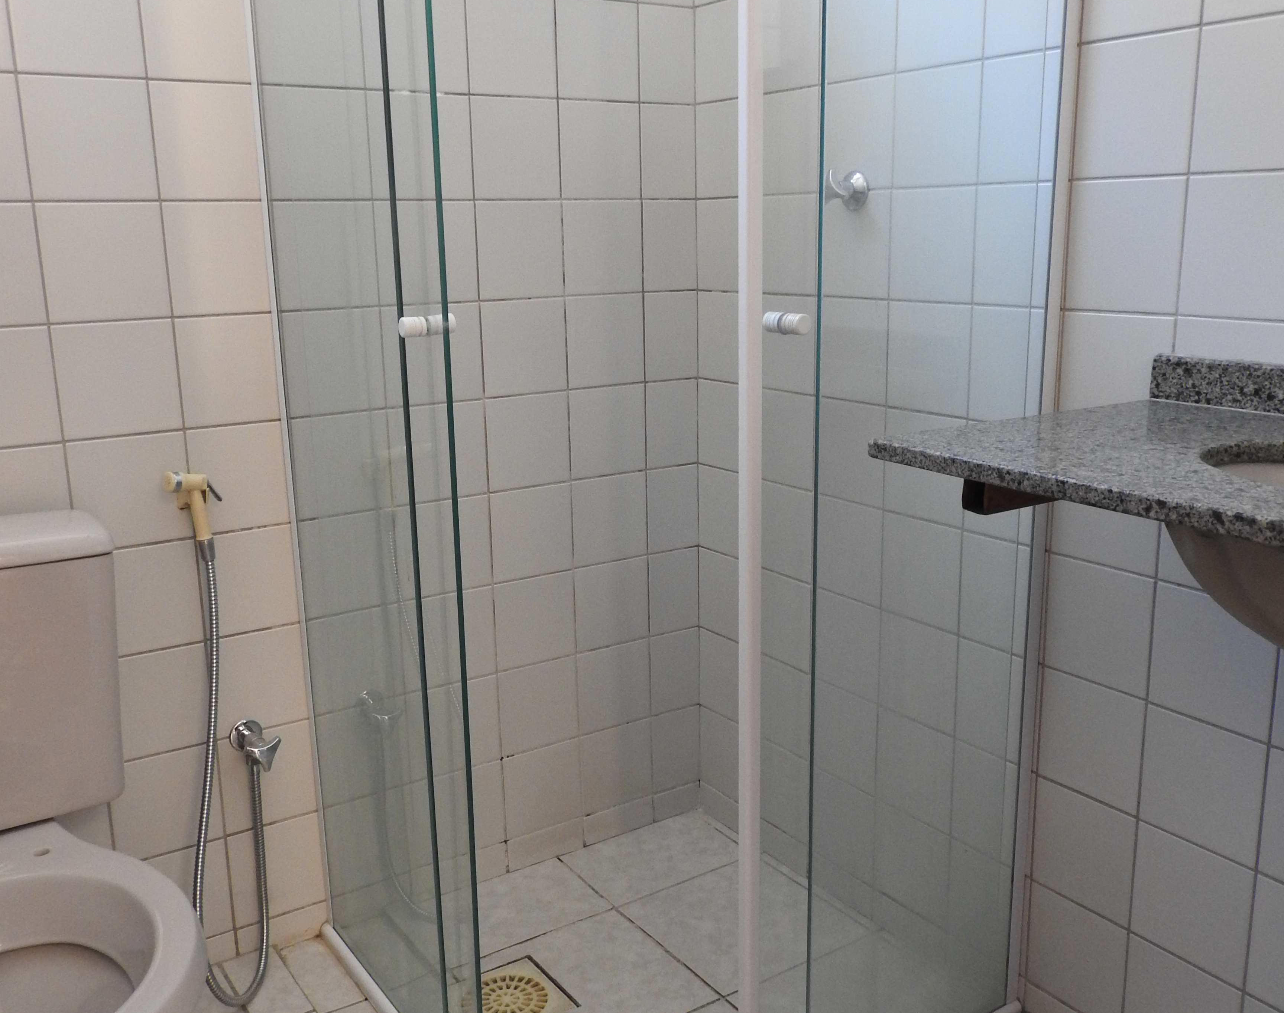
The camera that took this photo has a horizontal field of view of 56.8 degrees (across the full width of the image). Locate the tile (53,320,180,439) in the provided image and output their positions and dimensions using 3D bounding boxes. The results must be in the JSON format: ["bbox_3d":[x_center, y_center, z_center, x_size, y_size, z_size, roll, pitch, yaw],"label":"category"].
[{"bbox_3d":[-0.718,-0.175,1.630,0.153,0.154,0.009,-9,15,-32],"label":"tile"}]

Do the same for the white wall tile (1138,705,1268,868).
[{"bbox_3d":[0.675,0.334,1.430,0.010,0.156,0.154,-9,15,-32],"label":"white wall tile"}]

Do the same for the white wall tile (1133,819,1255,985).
[{"bbox_3d":[0.665,0.478,1.435,0.010,0.152,0.148,-9,15,-32],"label":"white wall tile"}]

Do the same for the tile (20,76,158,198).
[{"bbox_3d":[-0.712,-0.474,1.533,0.151,0.152,0.010,-9,15,-32],"label":"tile"}]

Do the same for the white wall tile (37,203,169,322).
[{"bbox_3d":[-0.721,-0.328,1.595,0.153,0.154,0.010,-9,15,-32],"label":"white wall tile"}]

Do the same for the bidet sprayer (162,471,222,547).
[{"bbox_3d":[-0.634,0.004,1.680,0.034,0.110,0.076,-15,-6,35],"label":"bidet sprayer"}]

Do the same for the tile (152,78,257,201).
[{"bbox_3d":[-0.586,-0.496,1.618,0.152,0.152,0.010,-9,15,-32],"label":"tile"}]

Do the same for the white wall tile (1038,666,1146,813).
[{"bbox_3d":[0.577,0.299,1.526,0.010,0.152,0.149,-9,15,-32],"label":"white wall tile"}]

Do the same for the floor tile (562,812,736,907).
[{"bbox_3d":[0.024,0.643,2.168,0.294,0.009,0.195,-9,15,-32],"label":"floor tile"}]

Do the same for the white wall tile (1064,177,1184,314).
[{"bbox_3d":[0.566,-0.305,1.387,0.010,0.152,0.149,-9,15,-32],"label":"white wall tile"}]

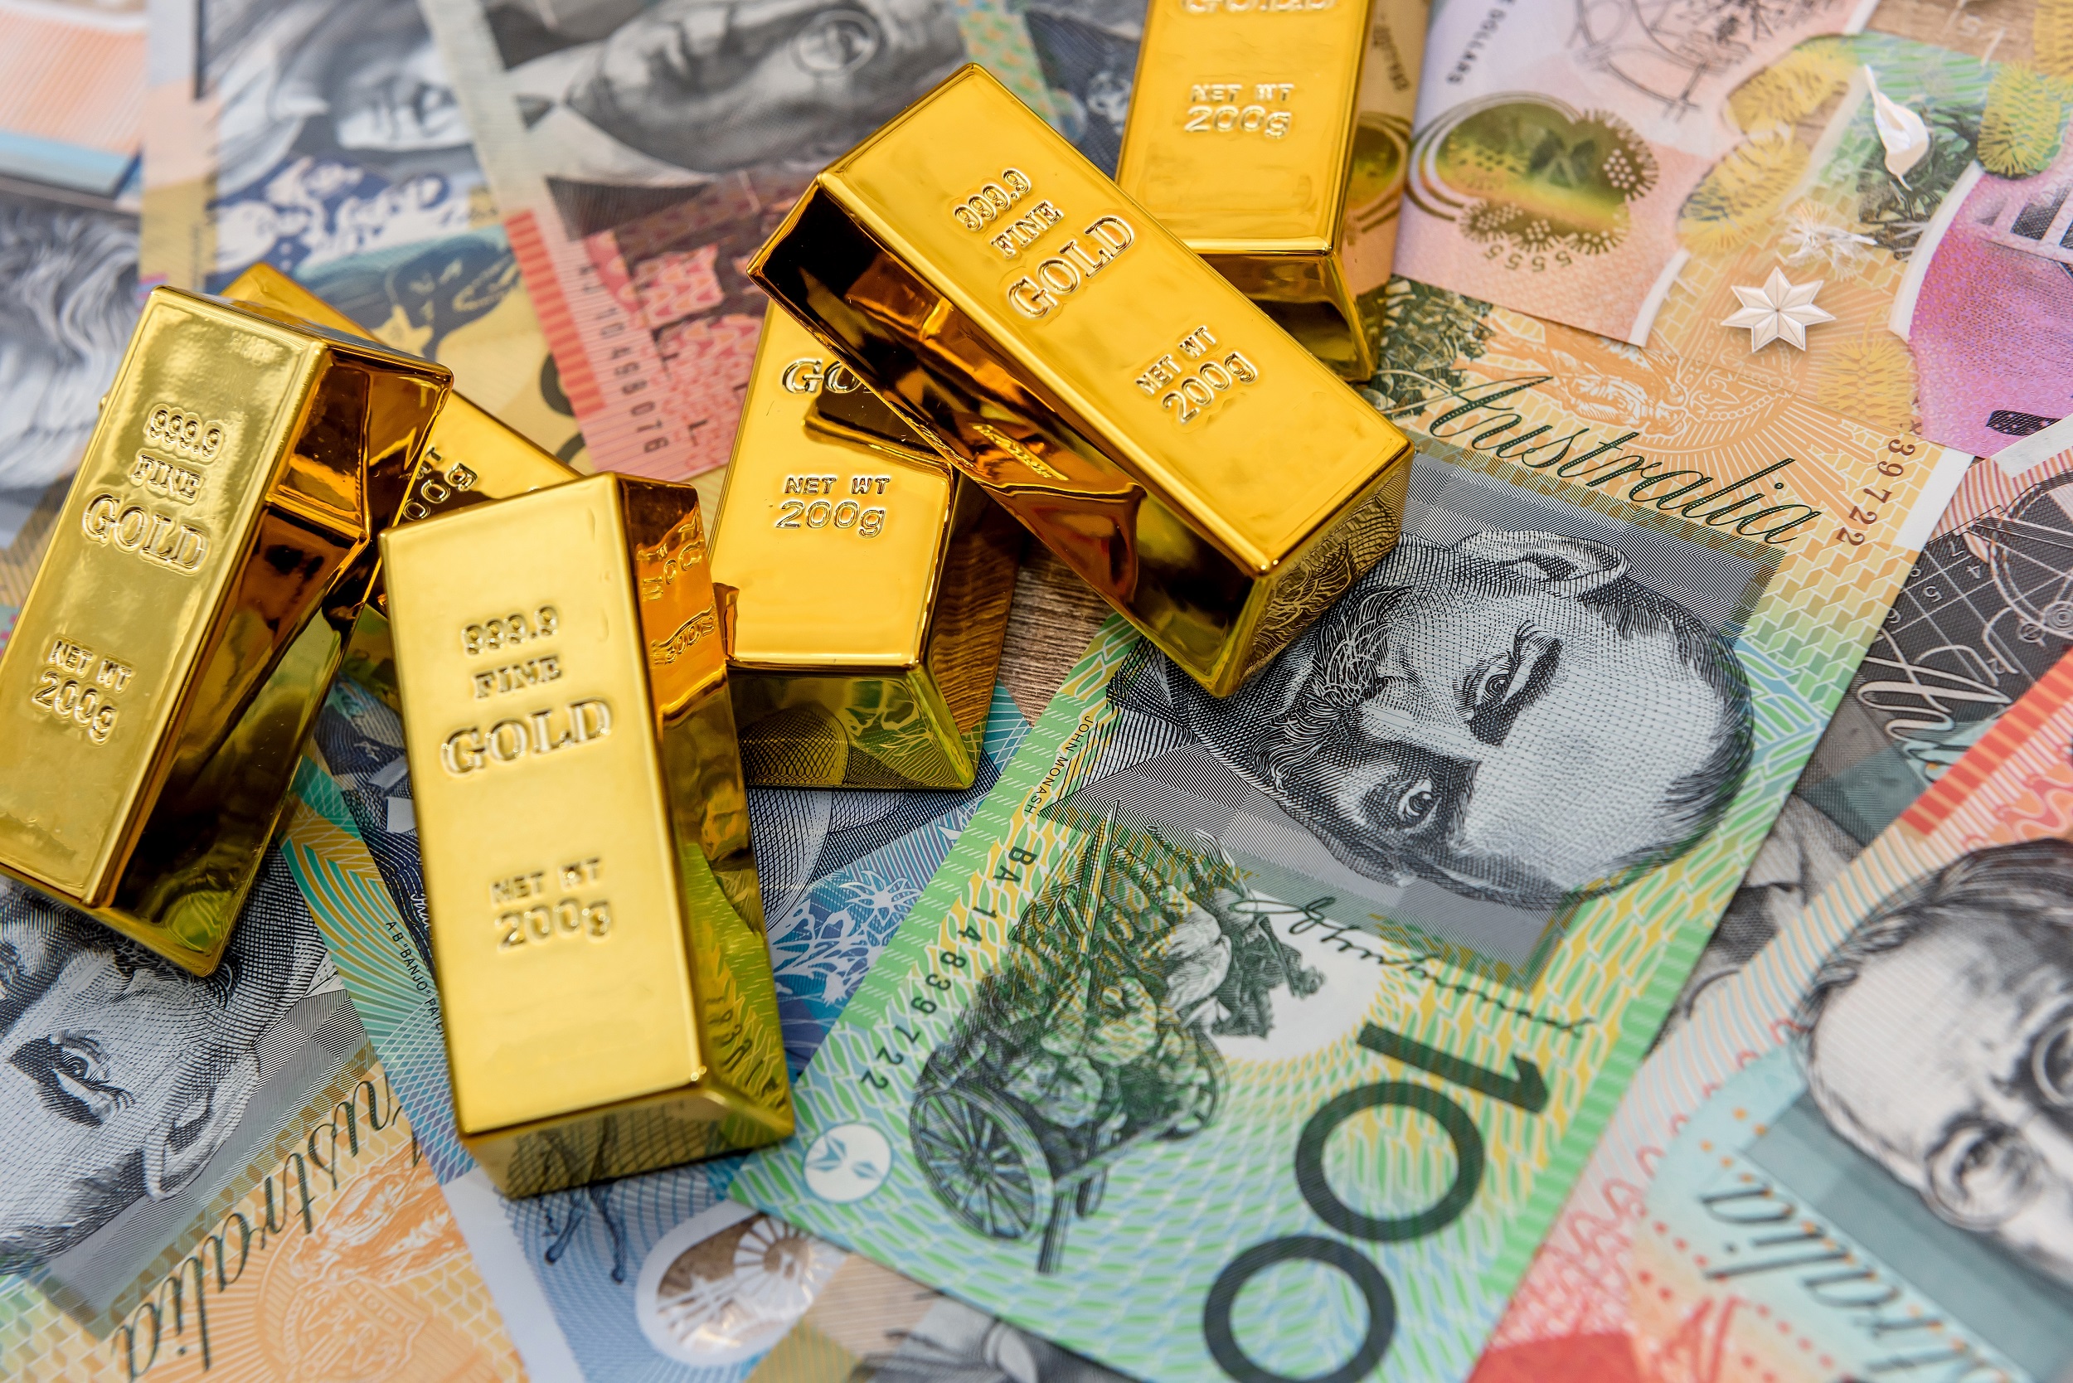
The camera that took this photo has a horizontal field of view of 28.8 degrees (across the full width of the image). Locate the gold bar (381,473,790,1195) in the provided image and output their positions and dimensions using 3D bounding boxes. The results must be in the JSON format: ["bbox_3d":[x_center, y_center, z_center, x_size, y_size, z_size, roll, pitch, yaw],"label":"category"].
[{"bbox_3d":[-0.040,0.011,0.347,0.026,0.016,0.059,-13,73,12],"label":"gold bar"}]

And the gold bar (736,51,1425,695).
[{"bbox_3d":[0.005,-0.030,0.364,0.059,0.016,0.026,42,59,11],"label":"gold bar"}]

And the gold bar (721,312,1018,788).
[{"bbox_3d":[-0.016,-0.020,0.377,0.026,0.016,0.059,1,56,13],"label":"gold bar"}]

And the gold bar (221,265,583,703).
[{"bbox_3d":[-0.062,-0.018,0.385,0.059,0.016,0.026,33,68,29],"label":"gold bar"}]

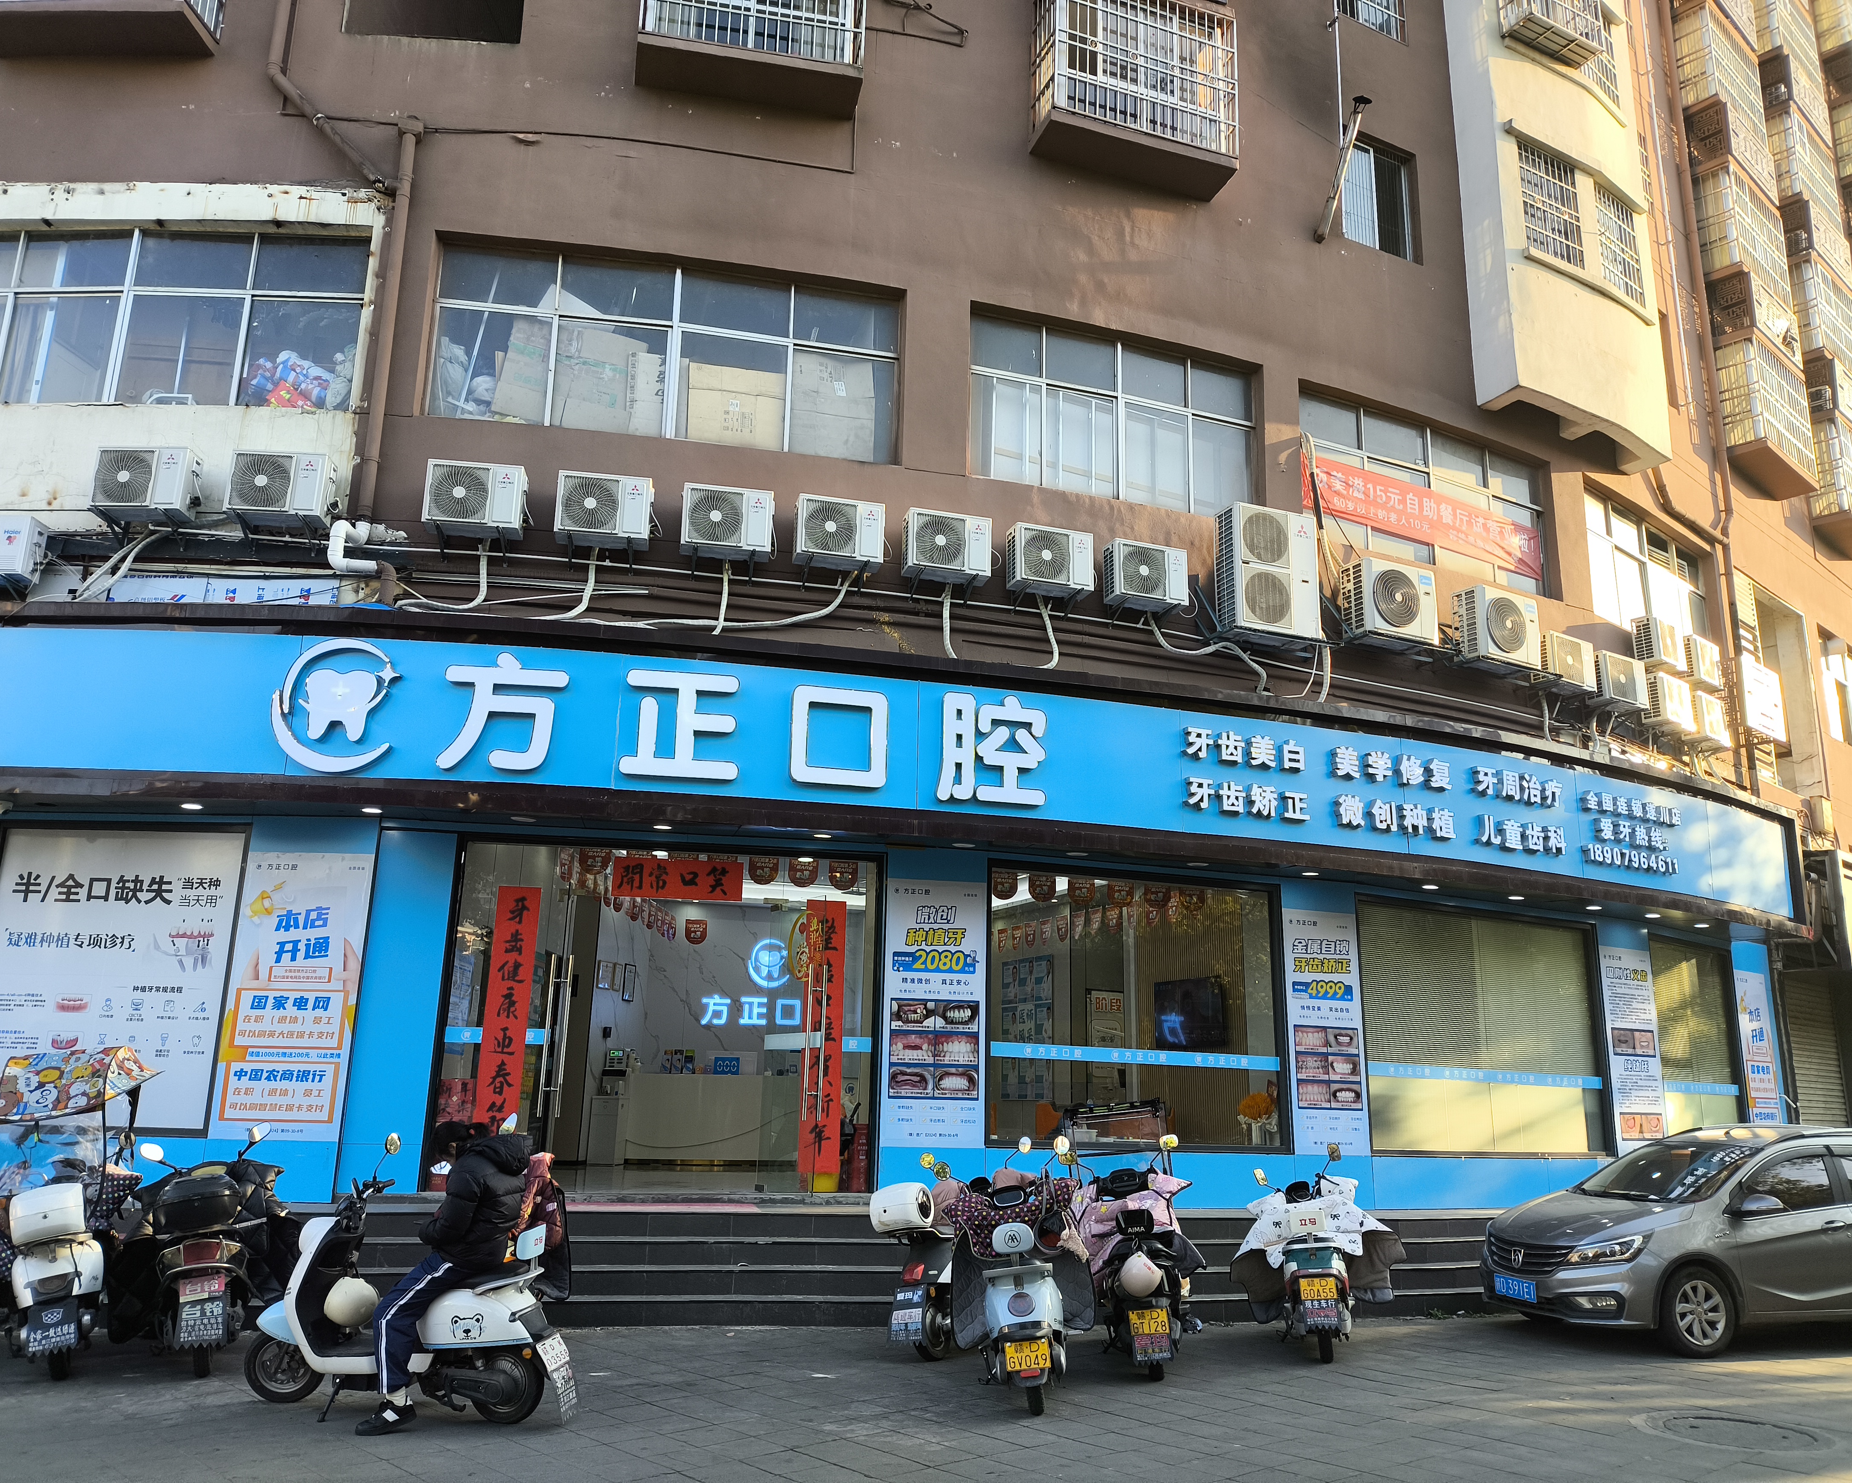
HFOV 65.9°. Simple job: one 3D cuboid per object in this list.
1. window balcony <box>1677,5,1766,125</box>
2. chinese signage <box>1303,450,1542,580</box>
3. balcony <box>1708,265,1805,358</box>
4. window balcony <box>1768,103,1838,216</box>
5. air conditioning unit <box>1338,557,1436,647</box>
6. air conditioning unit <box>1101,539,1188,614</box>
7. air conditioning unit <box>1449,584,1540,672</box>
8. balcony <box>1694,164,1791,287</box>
[{"bbox_3d":[12.841,-10.575,23.071,2.050,1.700,0.580,14,-19,-39],"label":"window balcony"},{"bbox_3d":[5.511,-2.426,15.675,3.661,0.720,0.050,9,-16,-27],"label":"chinese signage"},{"bbox_3d":[13.091,-6.586,22.590,2.000,1.050,0.600,13,-19,-38],"label":"balcony"},{"bbox_3d":[15.515,-9.962,25.302,1.900,1.770,0.600,13,-18,-37],"label":"window balcony"},{"bbox_3d":[4.741,-1.380,14.597,0.925,0.775,0.360,9,-16,-26],"label":"air conditioning unit"},{"bbox_3d":[2.145,-1.596,13.875,0.785,0.565,0.280,8,-16,-22],"label":"air conditioning unit"},{"bbox_3d":[6.015,-1.135,15.027,0.885,0.785,0.375,9,-17,-28],"label":"air conditioning unit"},{"bbox_3d":[13.026,-7.886,22.724,2.077,1.920,0.558,14,-19,-39],"label":"balcony"}]

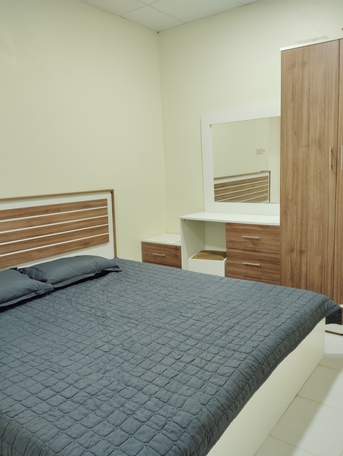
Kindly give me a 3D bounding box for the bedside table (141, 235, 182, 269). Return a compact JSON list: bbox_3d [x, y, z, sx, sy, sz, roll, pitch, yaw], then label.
[{"bbox_3d":[0.042,0.382,3.881,0.498,0.538,0.454,5,11,37],"label":"bedside table"}]

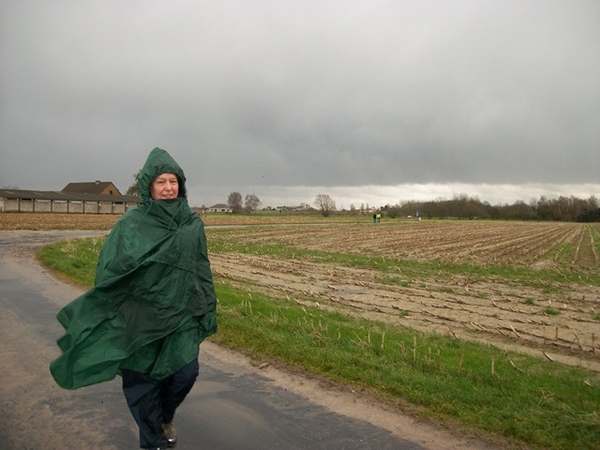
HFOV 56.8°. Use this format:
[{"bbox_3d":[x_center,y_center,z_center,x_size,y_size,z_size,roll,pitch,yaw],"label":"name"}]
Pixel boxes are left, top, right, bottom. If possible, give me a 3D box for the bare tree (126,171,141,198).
[{"bbox_3d":[-36.443,-8.437,130.000,8.000,10.800,8.000,1,1,0],"label":"bare tree"}]

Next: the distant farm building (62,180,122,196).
[{"bbox_3d":[-50.744,-6.863,135.000,14.000,7.600,9.500,2,1,22],"label":"distant farm building"}]

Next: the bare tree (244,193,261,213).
[{"bbox_3d":[-22.454,-10.319,265.000,7.800,9.400,7.500,1,1,0],"label":"bare tree"}]

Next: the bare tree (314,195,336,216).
[{"bbox_3d":[7.585,-5.681,165.000,6.800,6.600,6.500,1,1,0],"label":"bare tree"}]

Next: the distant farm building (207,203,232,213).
[{"bbox_3d":[-44.429,-9.445,310.000,14.500,5.000,10.000,1,1,-14],"label":"distant farm building"}]

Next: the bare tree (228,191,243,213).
[{"bbox_3d":[-30.814,-10.654,265.000,6.800,10.200,6.600,1,1,0],"label":"bare tree"}]

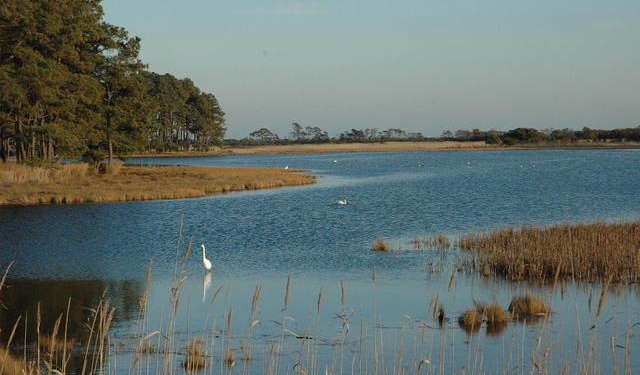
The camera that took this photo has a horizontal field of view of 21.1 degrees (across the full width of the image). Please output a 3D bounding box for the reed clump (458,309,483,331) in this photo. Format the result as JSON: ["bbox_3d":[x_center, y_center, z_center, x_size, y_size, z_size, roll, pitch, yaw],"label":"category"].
[{"bbox_3d":[2.897,2.461,33.142,0.460,0.360,0.420,0,2,0],"label":"reed clump"}]

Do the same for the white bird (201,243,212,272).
[{"bbox_3d":[-3.043,1.915,46.283,0.460,0.820,0.250,1,2,30],"label":"white bird"}]

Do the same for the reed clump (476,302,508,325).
[{"bbox_3d":[3.362,2.421,33.557,0.610,0.420,0.540,0,2,0],"label":"reed clump"}]

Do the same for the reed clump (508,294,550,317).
[{"bbox_3d":[4.277,2.375,35.150,0.840,0.430,0.680,0,2,0],"label":"reed clump"}]

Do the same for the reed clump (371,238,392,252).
[{"bbox_3d":[1.978,1.824,55.385,0.700,0.450,0.580,0,2,0],"label":"reed clump"}]

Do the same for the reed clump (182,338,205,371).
[{"bbox_3d":[-1.967,2.570,26.989,0.370,0.470,0.360,0,2,0],"label":"reed clump"}]

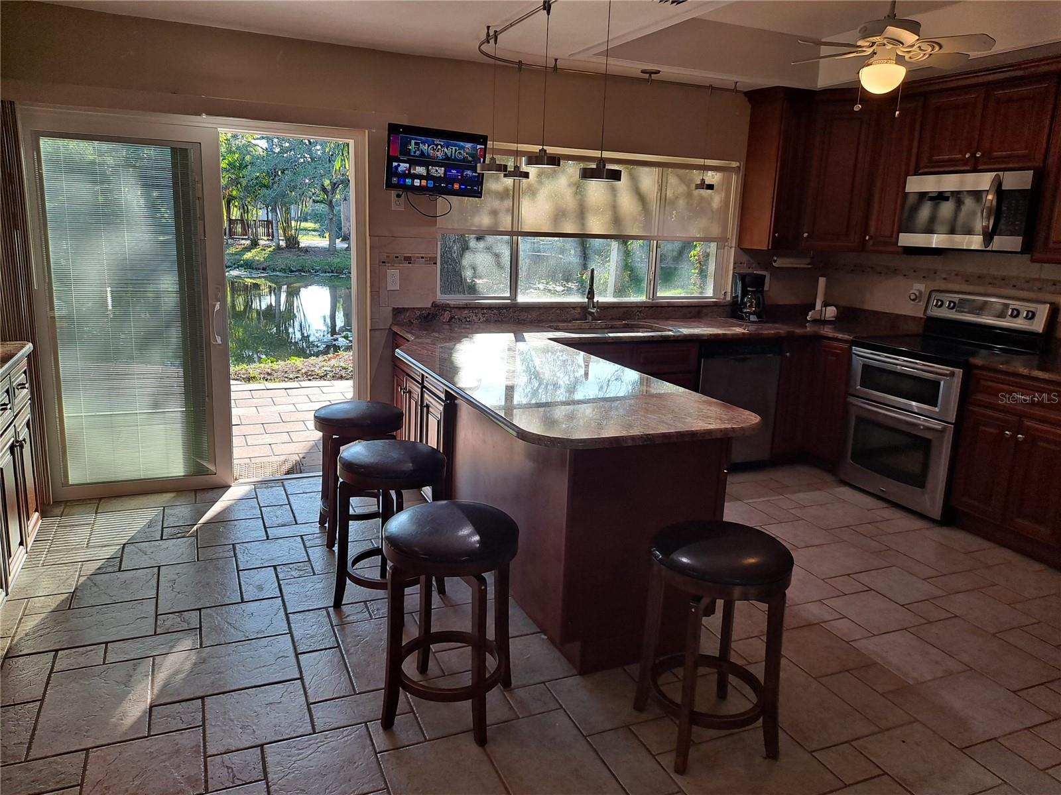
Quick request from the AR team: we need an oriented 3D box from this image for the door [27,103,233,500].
[{"bbox_3d":[-2.081,-0.437,4.046,0.870,1.970,0.080,-3,13,-21],"label":"door"}]

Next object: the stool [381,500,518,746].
[{"bbox_3d":[-0.243,0.666,2.361,0.410,0.640,0.410,2,12,0],"label":"stool"}]

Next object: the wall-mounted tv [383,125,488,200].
[{"bbox_3d":[-0.511,-1.273,4.150,0.560,0.334,0.050,-4,22,-24],"label":"wall-mounted tv"}]

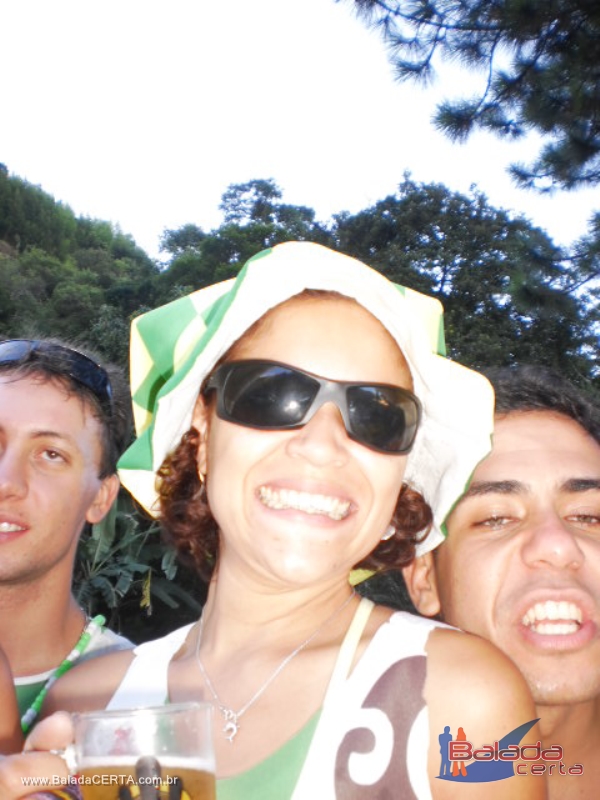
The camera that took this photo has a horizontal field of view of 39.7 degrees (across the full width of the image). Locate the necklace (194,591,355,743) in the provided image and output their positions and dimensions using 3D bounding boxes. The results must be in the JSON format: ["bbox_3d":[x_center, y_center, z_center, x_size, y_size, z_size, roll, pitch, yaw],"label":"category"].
[{"bbox_3d":[-0.017,0.198,0.668,0.120,0.140,0.110,-6,-25,16],"label":"necklace"}]

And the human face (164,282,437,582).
[{"bbox_3d":[0.004,0.024,0.553,0.160,0.195,0.140,11,-12,-6],"label":"human face"}]

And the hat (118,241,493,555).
[{"bbox_3d":[0.000,-0.010,0.672,0.285,0.185,0.285,12,-40,-5],"label":"hat"}]

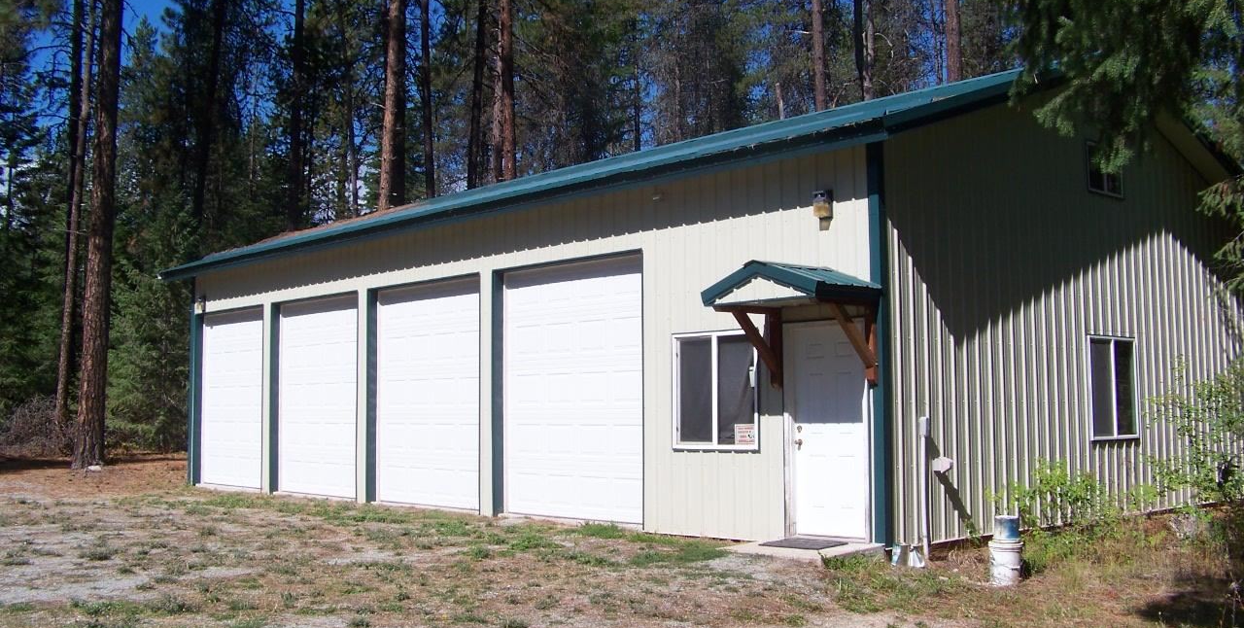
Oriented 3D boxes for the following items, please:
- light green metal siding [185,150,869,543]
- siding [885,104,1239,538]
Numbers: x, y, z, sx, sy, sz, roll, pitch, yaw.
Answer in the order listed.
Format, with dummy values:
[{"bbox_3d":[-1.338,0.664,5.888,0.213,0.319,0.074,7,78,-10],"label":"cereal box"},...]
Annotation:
[{"bbox_3d":[-2.579,0.741,17.707,0.180,3.850,14.900,3,-6,-43],"label":"light green metal siding"},{"bbox_3d":[5.538,-0.223,15.089,8.400,5.210,0.180,3,-6,-43],"label":"siding"}]

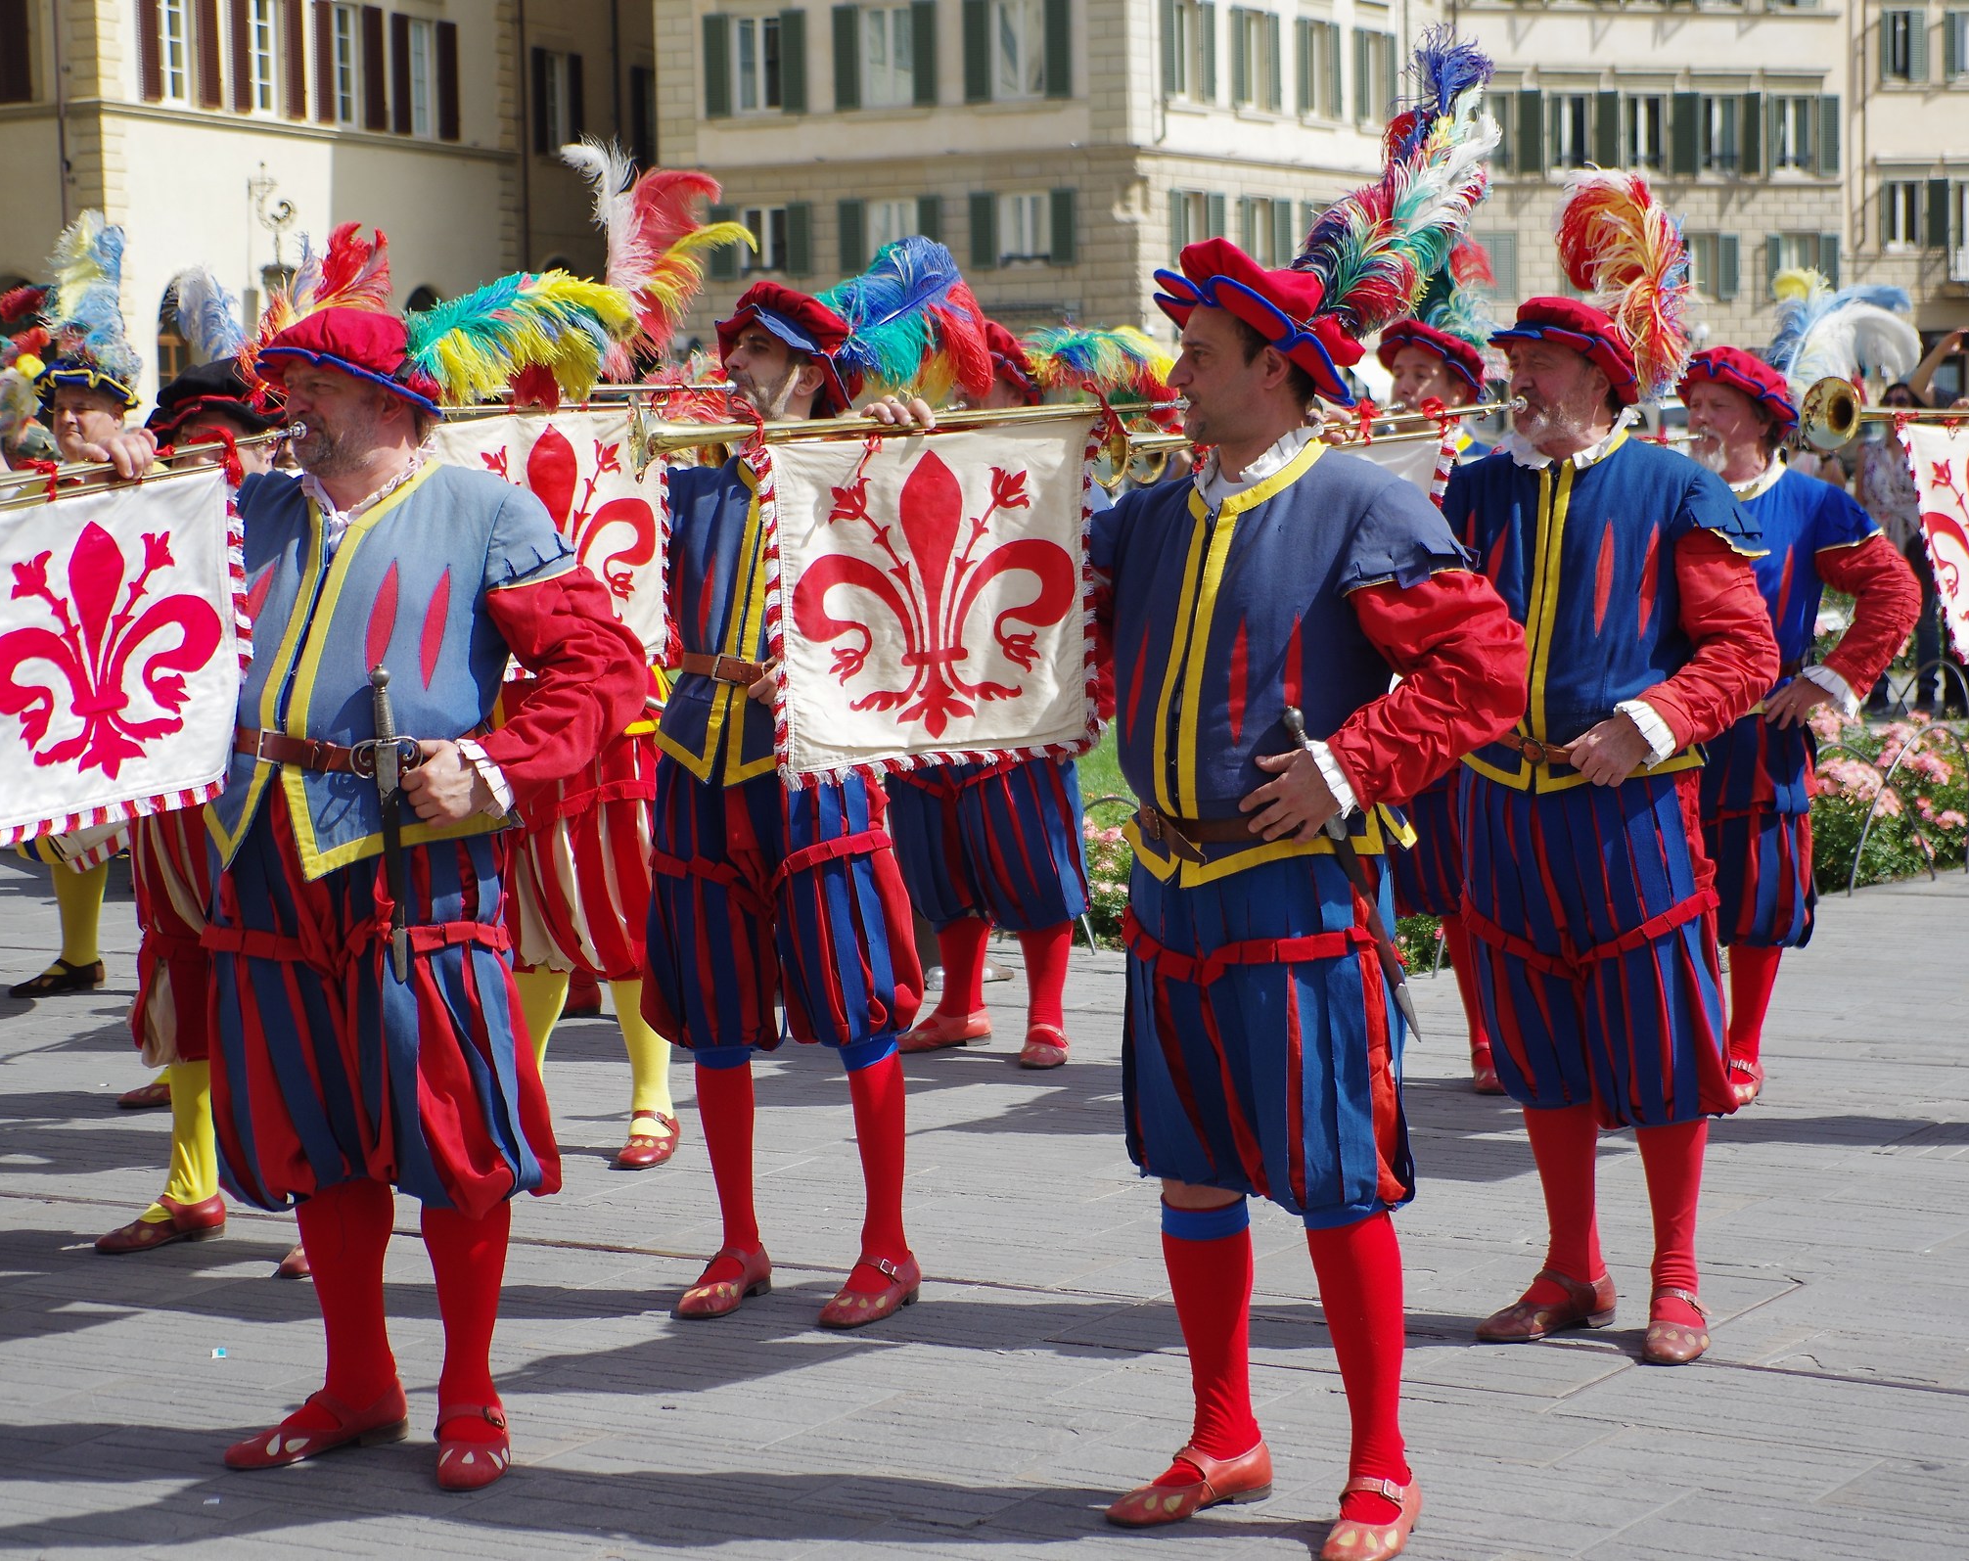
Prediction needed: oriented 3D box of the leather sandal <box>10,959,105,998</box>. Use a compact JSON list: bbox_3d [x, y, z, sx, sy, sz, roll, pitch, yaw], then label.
[{"bbox_3d":[-2.645,0.558,12.471,0.270,0.090,0.100,-4,6,-32],"label":"leather sandal"}]

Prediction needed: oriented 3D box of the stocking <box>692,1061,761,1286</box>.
[{"bbox_3d":[-0.473,0.721,8.022,0.115,0.400,0.130,3,6,38],"label":"stocking"}]

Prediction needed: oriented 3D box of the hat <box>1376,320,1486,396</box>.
[{"bbox_3d":[1.057,-0.990,10.293,0.280,0.150,0.280,14,5,-1],"label":"hat"}]

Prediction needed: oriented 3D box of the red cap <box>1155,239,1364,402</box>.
[{"bbox_3d":[0.390,-0.655,6.264,0.295,0.165,0.270,24,-3,-18],"label":"red cap"}]

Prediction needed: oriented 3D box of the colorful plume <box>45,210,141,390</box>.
[{"bbox_3d":[-2.555,-1.381,12.500,0.260,0.500,0.240,1,5,20],"label":"colorful plume"}]

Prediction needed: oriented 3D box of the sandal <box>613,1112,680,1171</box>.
[{"bbox_3d":[-0.754,0.795,9.710,0.100,0.097,0.270,1,5,22],"label":"sandal"}]

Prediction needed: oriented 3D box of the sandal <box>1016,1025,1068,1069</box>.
[{"bbox_3d":[0.149,0.641,10.795,0.103,0.088,0.270,0,5,10],"label":"sandal"}]

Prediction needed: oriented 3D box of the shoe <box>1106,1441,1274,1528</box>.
[{"bbox_3d":[0.301,1.012,6.328,0.268,0.092,0.100,-4,5,-28],"label":"shoe"}]

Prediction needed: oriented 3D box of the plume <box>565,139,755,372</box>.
[{"bbox_3d":[-0.703,-1.133,9.450,0.380,0.500,0.320,-4,6,-30],"label":"plume"}]

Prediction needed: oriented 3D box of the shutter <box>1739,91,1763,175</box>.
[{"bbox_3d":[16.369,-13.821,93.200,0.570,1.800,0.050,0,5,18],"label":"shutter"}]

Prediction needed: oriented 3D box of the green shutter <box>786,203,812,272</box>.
[{"bbox_3d":[-3.480,-10.188,82.000,0.600,1.300,0.060,2,6,32],"label":"green shutter"}]

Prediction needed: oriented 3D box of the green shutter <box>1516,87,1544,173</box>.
[{"bbox_3d":[11.376,-13.552,91.000,0.620,1.800,0.050,-1,5,8],"label":"green shutter"}]

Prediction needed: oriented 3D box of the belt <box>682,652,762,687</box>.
[{"bbox_3d":[-0.367,-0.202,7.760,0.360,0.060,0.280,3,6,42],"label":"belt"}]

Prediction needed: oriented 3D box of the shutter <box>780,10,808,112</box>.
[{"bbox_3d":[-3.903,-14.752,89.569,0.580,2.110,0.050,1,6,27],"label":"shutter"}]

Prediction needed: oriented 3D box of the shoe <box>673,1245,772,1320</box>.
[{"bbox_3d":[-0.476,0.899,7.947,0.100,0.105,0.270,3,6,38],"label":"shoe"}]

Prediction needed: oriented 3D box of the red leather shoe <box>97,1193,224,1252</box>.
[{"bbox_3d":[-1.657,0.865,8.727,0.280,0.105,0.100,-4,6,-26],"label":"red leather shoe"}]

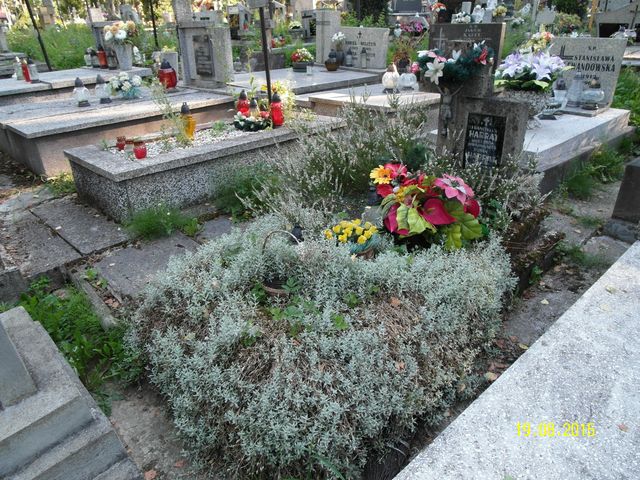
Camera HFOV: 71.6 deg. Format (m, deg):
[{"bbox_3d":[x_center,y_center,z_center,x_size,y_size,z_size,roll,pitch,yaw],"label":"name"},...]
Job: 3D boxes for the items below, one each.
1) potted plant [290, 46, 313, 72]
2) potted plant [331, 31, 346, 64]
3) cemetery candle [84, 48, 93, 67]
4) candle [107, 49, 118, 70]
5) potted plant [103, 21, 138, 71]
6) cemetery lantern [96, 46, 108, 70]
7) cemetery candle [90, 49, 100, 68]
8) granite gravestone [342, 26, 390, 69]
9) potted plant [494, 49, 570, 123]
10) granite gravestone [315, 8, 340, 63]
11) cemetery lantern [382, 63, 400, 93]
[{"bbox_3d":[-0.271,-2.809,6.900,0.369,0.347,0.369,1,27,0],"label":"potted plant"},{"bbox_3d":[0.306,-3.018,6.968,0.250,0.500,0.250,-2,27,0],"label":"potted plant"},{"bbox_3d":[-3.315,-2.604,6.325,0.102,0.237,0.102,21,34,33],"label":"cemetery candle"},{"bbox_3d":[-2.776,-2.415,5.931,0.125,0.265,0.125,-2,27,0],"label":"candle"},{"bbox_3d":[-3.094,-3.025,6.900,0.470,0.692,0.470,1,27,0],"label":"potted plant"},{"bbox_3d":[-3.020,-2.521,6.121,0.132,0.287,0.132,21,34,33],"label":"cemetery lantern"},{"bbox_3d":[-3.059,-2.468,6.033,0.120,0.240,0.120,-2,27,0],"label":"cemetery candle"},{"bbox_3d":[0.661,-2.906,6.679,0.861,0.528,0.110,22,35,34],"label":"granite gravestone"},{"bbox_3d":[1.962,-1.418,4.074,0.602,0.579,0.542,21,34,33],"label":"potted plant"},{"bbox_3d":[0.128,-3.124,6.842,0.272,0.748,0.236,22,35,34],"label":"granite gravestone"},{"bbox_3d":[0.739,-1.657,4.552,0.175,0.260,0.175,-2,27,0],"label":"cemetery lantern"}]

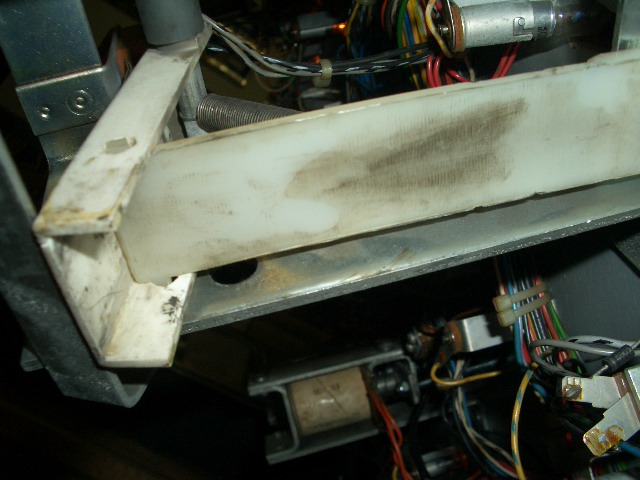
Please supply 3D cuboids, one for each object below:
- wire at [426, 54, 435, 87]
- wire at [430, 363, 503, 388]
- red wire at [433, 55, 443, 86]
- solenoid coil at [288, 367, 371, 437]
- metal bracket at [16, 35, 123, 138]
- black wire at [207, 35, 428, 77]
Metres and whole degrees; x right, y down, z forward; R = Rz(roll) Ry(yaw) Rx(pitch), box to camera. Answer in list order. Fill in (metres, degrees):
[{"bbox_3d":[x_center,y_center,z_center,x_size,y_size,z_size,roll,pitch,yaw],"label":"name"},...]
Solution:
[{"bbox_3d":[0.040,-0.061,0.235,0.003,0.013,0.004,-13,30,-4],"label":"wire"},{"bbox_3d":[0.059,0.054,0.260,0.028,0.007,0.009,-7,31,7],"label":"wire"},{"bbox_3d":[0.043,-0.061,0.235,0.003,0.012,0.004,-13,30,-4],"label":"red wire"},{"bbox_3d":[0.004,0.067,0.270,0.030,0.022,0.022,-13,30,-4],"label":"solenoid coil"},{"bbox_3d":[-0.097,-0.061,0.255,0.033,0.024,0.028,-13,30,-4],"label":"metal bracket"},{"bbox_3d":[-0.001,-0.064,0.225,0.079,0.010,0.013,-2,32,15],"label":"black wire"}]

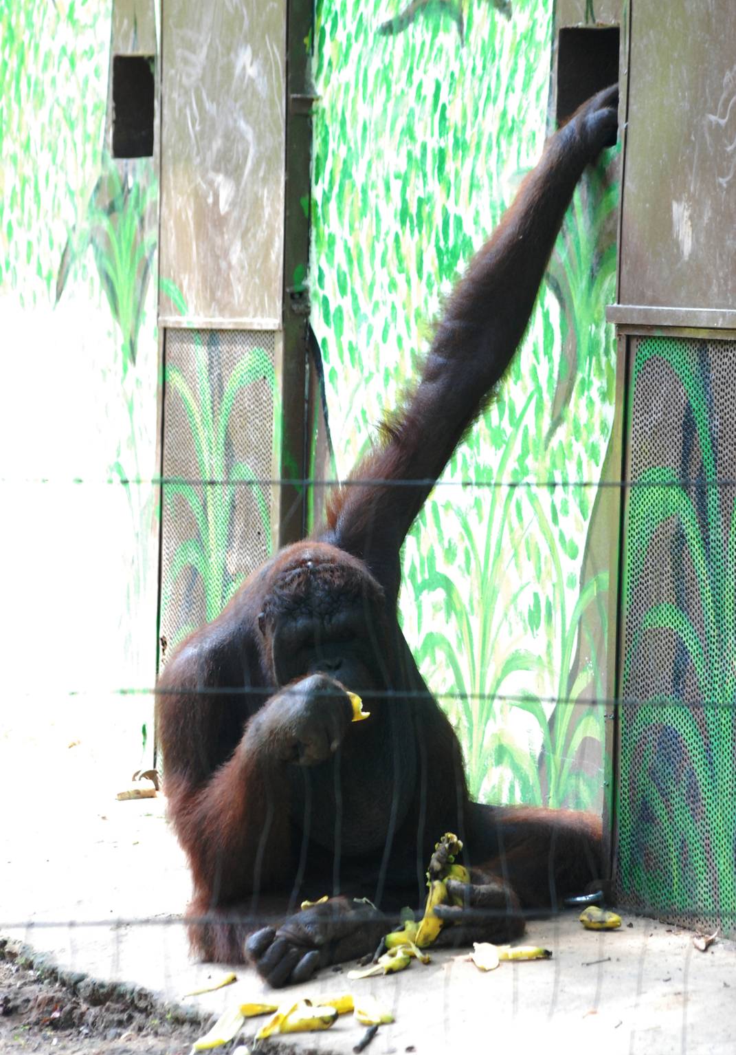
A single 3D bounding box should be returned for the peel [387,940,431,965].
[{"bbox_3d":[0.068,0.716,11.600,0.075,0.038,0.060,1,2,0],"label":"peel"}]

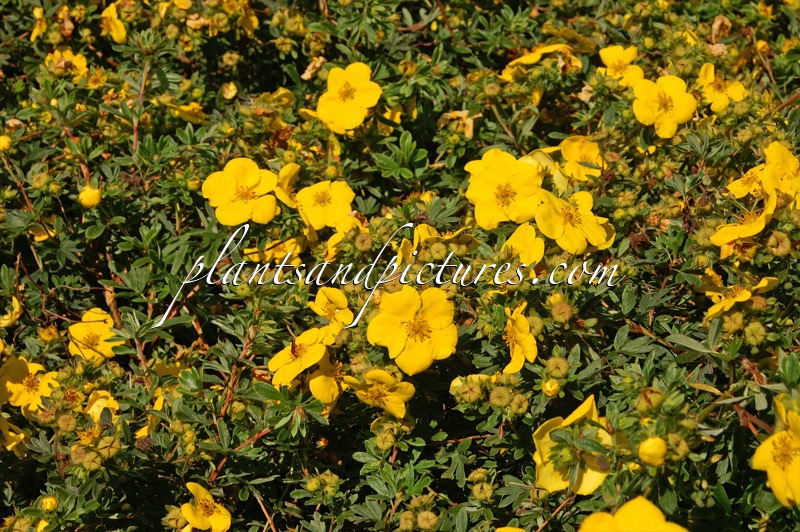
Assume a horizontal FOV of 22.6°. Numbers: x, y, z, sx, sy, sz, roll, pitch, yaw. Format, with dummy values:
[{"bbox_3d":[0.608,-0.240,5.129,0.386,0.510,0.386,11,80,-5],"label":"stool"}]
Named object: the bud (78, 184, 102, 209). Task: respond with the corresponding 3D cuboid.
[{"bbox_3d":[-0.142,-0.032,0.914,0.011,0.011,0.011,0,66,0],"label":"bud"}]

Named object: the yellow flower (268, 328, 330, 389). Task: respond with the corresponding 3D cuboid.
[{"bbox_3d":[-0.039,0.035,0.770,0.028,0.010,0.028,-38,27,9],"label":"yellow flower"}]

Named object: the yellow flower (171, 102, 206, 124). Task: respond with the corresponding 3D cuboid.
[{"bbox_3d":[-0.109,-0.079,1.030,0.021,0.009,0.021,25,8,40],"label":"yellow flower"}]

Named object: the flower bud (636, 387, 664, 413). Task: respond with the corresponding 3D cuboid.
[{"bbox_3d":[0.096,0.051,0.765,0.011,0.010,0.011,-7,30,0],"label":"flower bud"}]

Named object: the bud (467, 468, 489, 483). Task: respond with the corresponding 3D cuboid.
[{"bbox_3d":[0.027,0.072,0.691,0.007,0.005,0.008,-16,29,-6],"label":"bud"}]

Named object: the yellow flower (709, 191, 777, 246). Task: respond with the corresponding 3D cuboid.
[{"bbox_3d":[0.152,-0.021,0.890,0.034,0.014,0.031,-31,29,0],"label":"yellow flower"}]

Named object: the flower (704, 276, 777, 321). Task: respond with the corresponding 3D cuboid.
[{"bbox_3d":[0.139,0.013,0.815,0.029,0.011,0.031,-4,31,35],"label":"flower"}]

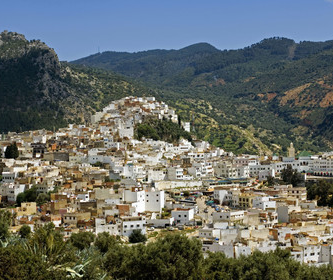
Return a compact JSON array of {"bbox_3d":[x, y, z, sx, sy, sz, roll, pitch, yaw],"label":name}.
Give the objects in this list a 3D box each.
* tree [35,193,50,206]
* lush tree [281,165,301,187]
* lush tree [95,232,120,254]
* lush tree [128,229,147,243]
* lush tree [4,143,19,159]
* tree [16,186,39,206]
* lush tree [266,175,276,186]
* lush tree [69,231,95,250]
[{"bbox_3d":[-63.380,30.410,430.000,8.180,7.160,7.770,0,1,0],"label":"tree"},{"bbox_3d":[84.750,24.260,575.000,13.670,15.040,12.990,0,1,0],"label":"lush tree"},{"bbox_3d":[-10.520,18.540,150.000,4.640,4.100,4.400,0,1,0],"label":"lush tree"},{"bbox_3d":[-12.750,42.000,370.000,7.920,6.160,7.520,0,1,0],"label":"lush tree"},{"bbox_3d":[-103.170,6.990,560.000,9.320,10.650,8.850,0,1,0],"label":"lush tree"},{"bbox_3d":[-72.700,29.550,440.000,11.510,10.460,10.930,0,1,0],"label":"tree"},{"bbox_3d":[69.890,26.960,560.000,6.660,7.990,6.320,0,1,0],"label":"lush tree"},{"bbox_3d":[-15.660,18.610,155.000,4.790,3.870,4.550,0,1,0],"label":"lush tree"}]

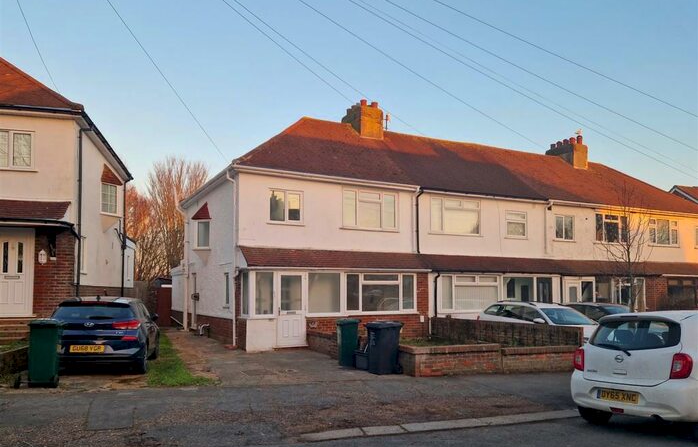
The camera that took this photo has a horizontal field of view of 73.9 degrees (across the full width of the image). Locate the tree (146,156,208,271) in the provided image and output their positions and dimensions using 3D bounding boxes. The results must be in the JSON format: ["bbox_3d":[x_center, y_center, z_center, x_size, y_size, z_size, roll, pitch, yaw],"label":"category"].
[{"bbox_3d":[-10.712,0.750,29.000,4.300,10.000,4.300,0,-6,0],"label":"tree"}]

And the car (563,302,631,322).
[{"bbox_3d":[8.852,3.442,15.900,1.800,1.480,4.300,2,-6,-22],"label":"car"}]

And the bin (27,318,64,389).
[{"bbox_3d":[-5.001,2.125,7.650,0.510,1.070,0.550,1,-6,-11],"label":"bin"}]

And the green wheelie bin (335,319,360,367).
[{"bbox_3d":[-0.005,2.717,10.600,0.540,1.060,0.500,2,-6,-21],"label":"green wheelie bin"}]

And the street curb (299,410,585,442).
[{"bbox_3d":[1.326,2.569,5.950,4.050,0.110,0.220,2,-6,-20],"label":"street curb"}]

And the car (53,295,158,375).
[{"bbox_3d":[-5.213,2.303,9.900,1.800,1.460,4.340,2,-6,-20],"label":"car"}]

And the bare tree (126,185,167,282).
[{"bbox_3d":[-13.278,1.745,30.000,4.000,8.300,4.000,0,-6,0],"label":"bare tree"}]

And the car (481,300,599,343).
[{"bbox_3d":[5.555,2.950,12.800,1.800,1.480,4.450,2,-6,-20],"label":"car"}]

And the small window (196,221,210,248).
[{"bbox_3d":[-4.983,0.342,15.900,0.560,0.980,0.120,-2,-6,20],"label":"small window"}]

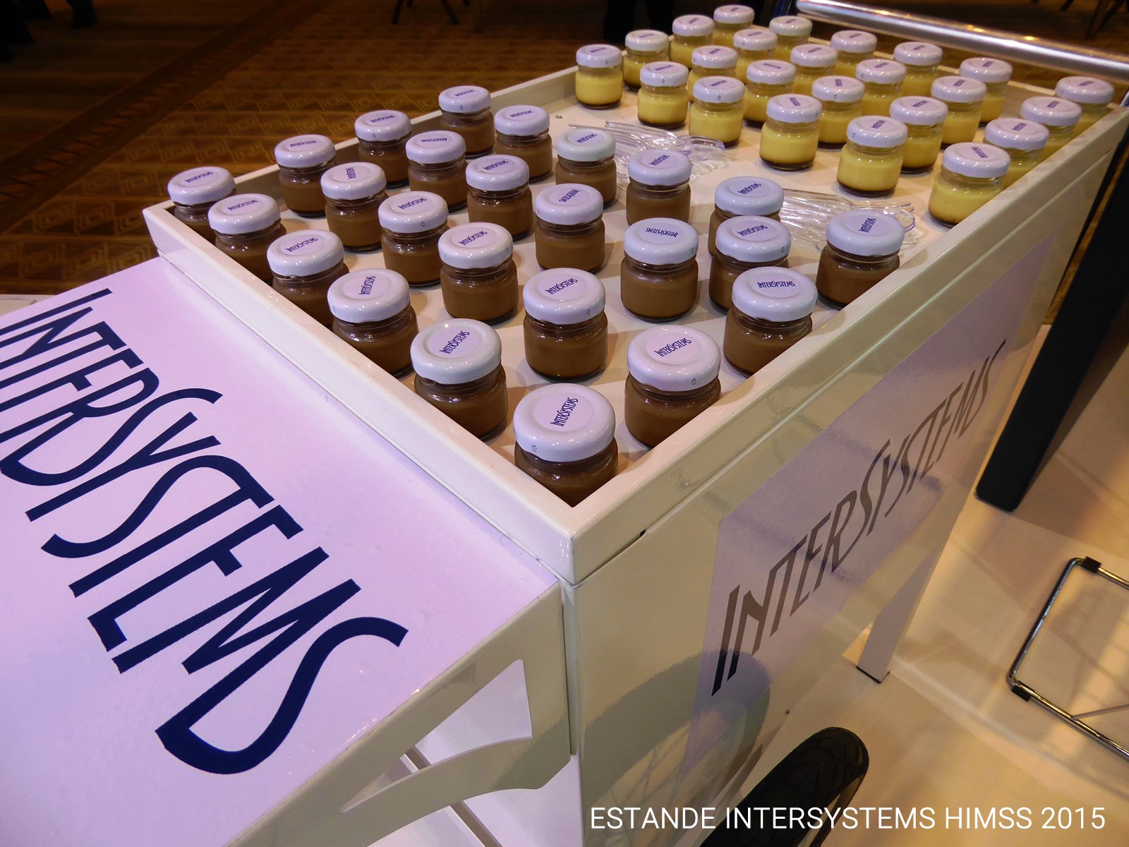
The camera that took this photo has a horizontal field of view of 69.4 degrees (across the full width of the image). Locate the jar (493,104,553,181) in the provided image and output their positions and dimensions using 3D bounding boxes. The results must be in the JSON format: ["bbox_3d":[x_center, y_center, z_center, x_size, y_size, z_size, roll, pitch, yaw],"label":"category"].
[{"bbox_3d":[-0.035,-0.242,0.708,0.048,0.054,0.048,-1,38,1],"label":"jar"}]

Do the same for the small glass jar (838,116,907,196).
[{"bbox_3d":[0.249,-0.217,0.661,0.047,0.052,0.047,-1,39,1],"label":"small glass jar"}]

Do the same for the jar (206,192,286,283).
[{"bbox_3d":[-0.216,-0.127,0.564,0.047,0.052,0.047,-1,39,1],"label":"jar"}]

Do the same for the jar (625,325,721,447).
[{"bbox_3d":[0.056,-0.018,0.423,0.048,0.054,0.048,-1,38,1],"label":"jar"}]

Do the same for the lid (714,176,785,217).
[{"bbox_3d":[0.127,-0.157,0.557,0.046,0.011,0.046,-1,39,1],"label":"lid"}]

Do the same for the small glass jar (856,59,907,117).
[{"bbox_3d":[0.301,-0.318,0.786,0.047,0.052,0.047,-1,39,1],"label":"small glass jar"}]

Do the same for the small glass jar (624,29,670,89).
[{"bbox_3d":[0.090,-0.398,0.896,0.048,0.052,0.048,-1,39,1],"label":"small glass jar"}]

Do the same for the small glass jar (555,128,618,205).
[{"bbox_3d":[0.017,-0.203,0.651,0.047,0.052,0.047,-1,39,1],"label":"small glass jar"}]

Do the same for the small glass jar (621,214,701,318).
[{"bbox_3d":[0.060,-0.097,0.512,0.047,0.051,0.047,4,39,6],"label":"small glass jar"}]

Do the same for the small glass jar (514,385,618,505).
[{"bbox_3d":[0.001,0.014,0.383,0.048,0.054,0.048,-1,38,1],"label":"small glass jar"}]

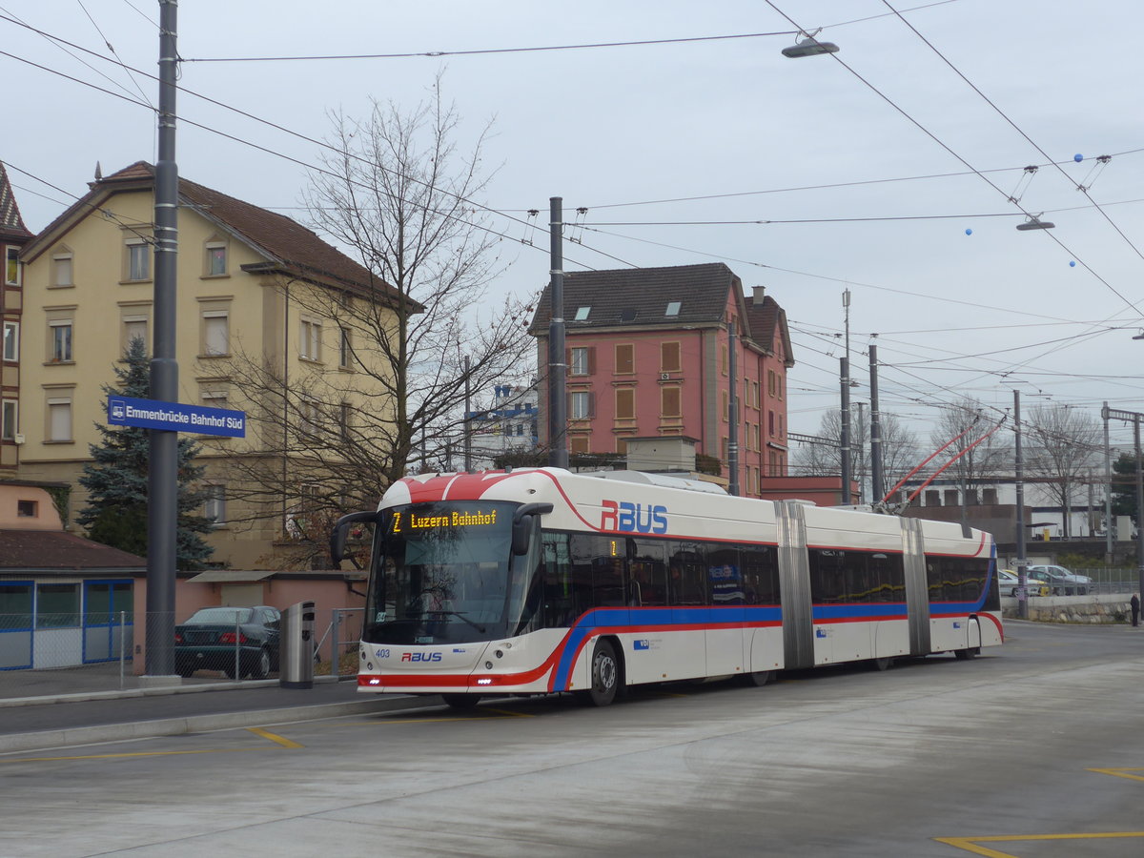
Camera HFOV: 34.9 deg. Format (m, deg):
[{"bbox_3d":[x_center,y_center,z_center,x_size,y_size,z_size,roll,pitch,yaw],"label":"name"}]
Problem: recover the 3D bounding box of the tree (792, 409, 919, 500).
[{"bbox_3d":[23.688,4.540,151.441,10.200,12.559,8.500,0,-5,0],"label":"tree"}]

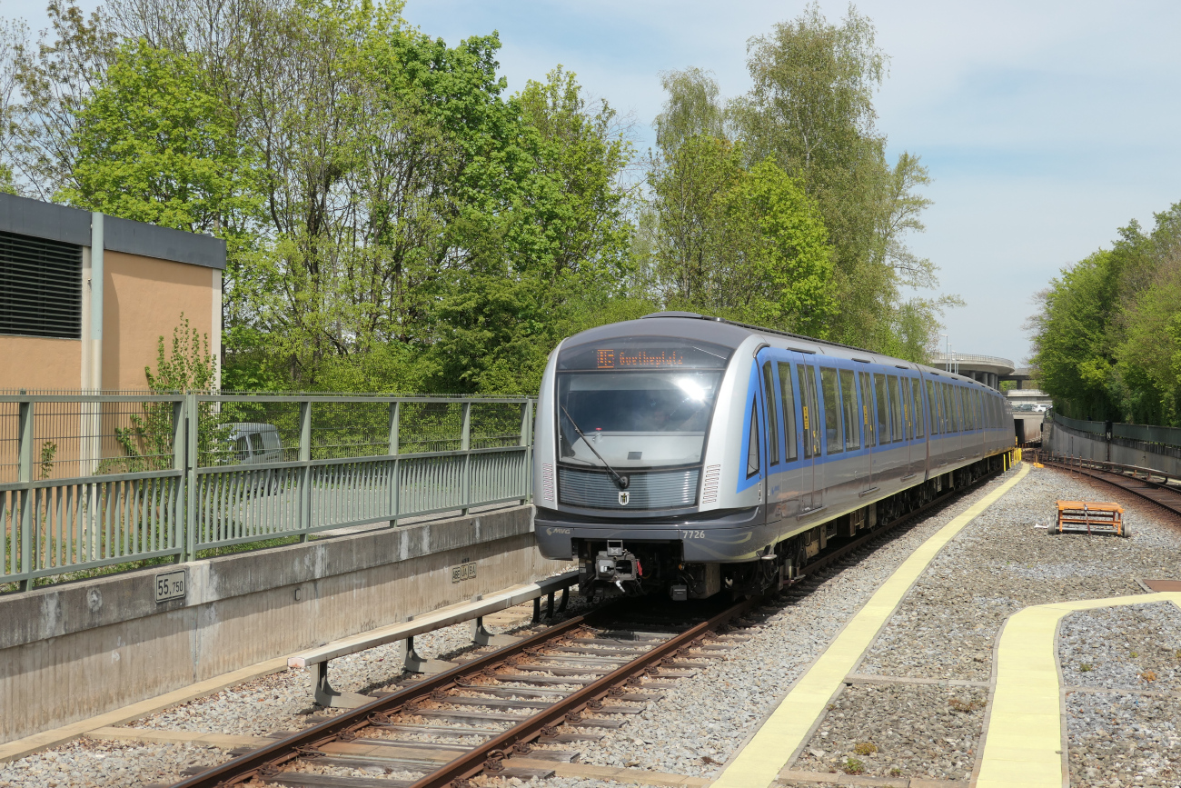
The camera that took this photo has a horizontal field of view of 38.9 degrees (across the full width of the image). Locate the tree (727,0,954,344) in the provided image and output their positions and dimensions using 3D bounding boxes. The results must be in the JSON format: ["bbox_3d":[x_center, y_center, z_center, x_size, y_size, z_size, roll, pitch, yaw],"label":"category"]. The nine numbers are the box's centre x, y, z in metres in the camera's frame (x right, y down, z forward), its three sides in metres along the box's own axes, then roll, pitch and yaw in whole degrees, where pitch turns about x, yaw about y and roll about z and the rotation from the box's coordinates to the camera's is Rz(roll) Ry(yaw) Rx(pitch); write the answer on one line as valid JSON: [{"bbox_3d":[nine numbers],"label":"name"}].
[{"bbox_3d":[11.105,-7.700,75.000,9.300,19.400,8.700,0,0,0],"label":"tree"}]

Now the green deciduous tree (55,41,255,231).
[{"bbox_3d":[-12.100,-3.700,47.000,6.000,12.200,6.000,0,0,0],"label":"green deciduous tree"}]

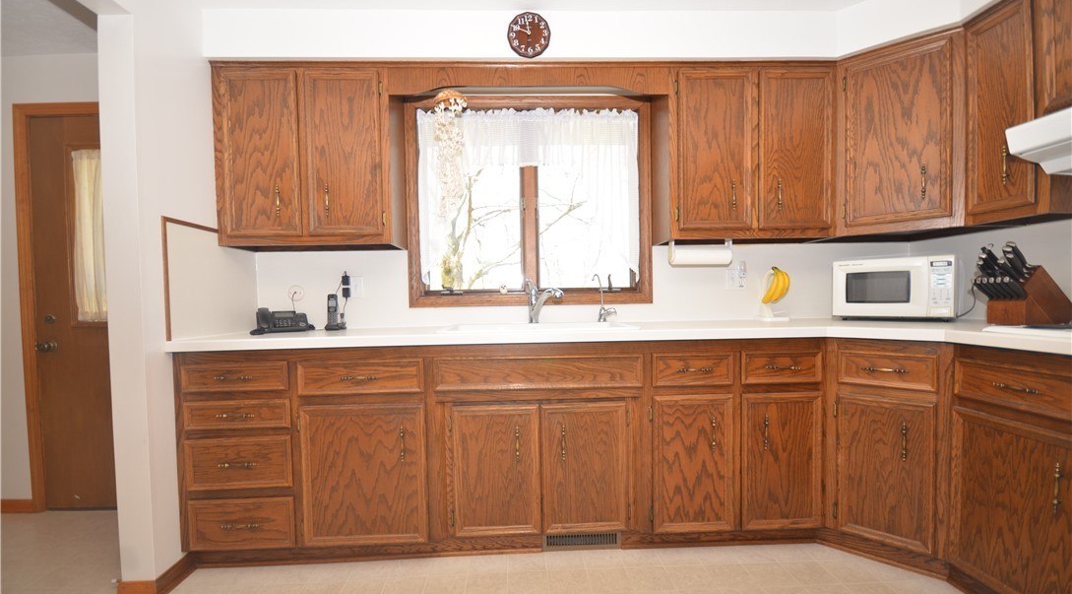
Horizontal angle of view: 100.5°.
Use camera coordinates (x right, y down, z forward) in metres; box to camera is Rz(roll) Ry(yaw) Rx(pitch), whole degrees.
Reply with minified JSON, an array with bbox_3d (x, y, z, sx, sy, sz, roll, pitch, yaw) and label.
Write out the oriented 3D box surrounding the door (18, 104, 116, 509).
[{"bbox_3d":[-2.168,0.071,2.345,0.960,2.090,0.080,-1,1,-2],"label":"door"}]

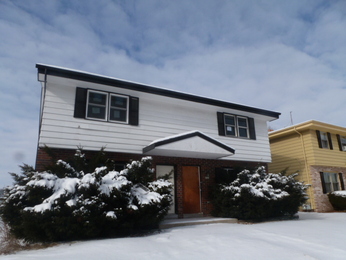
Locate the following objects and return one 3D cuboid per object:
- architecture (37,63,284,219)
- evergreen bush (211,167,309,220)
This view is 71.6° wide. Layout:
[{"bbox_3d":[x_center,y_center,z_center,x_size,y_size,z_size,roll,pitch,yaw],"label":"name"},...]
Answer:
[{"bbox_3d":[-1.253,1.601,13.527,11.700,5.900,8.600,7,-15,-28],"label":"architecture"},{"bbox_3d":[4.101,2.882,11.068,4.400,2.200,2.500,7,-15,-28],"label":"evergreen bush"}]

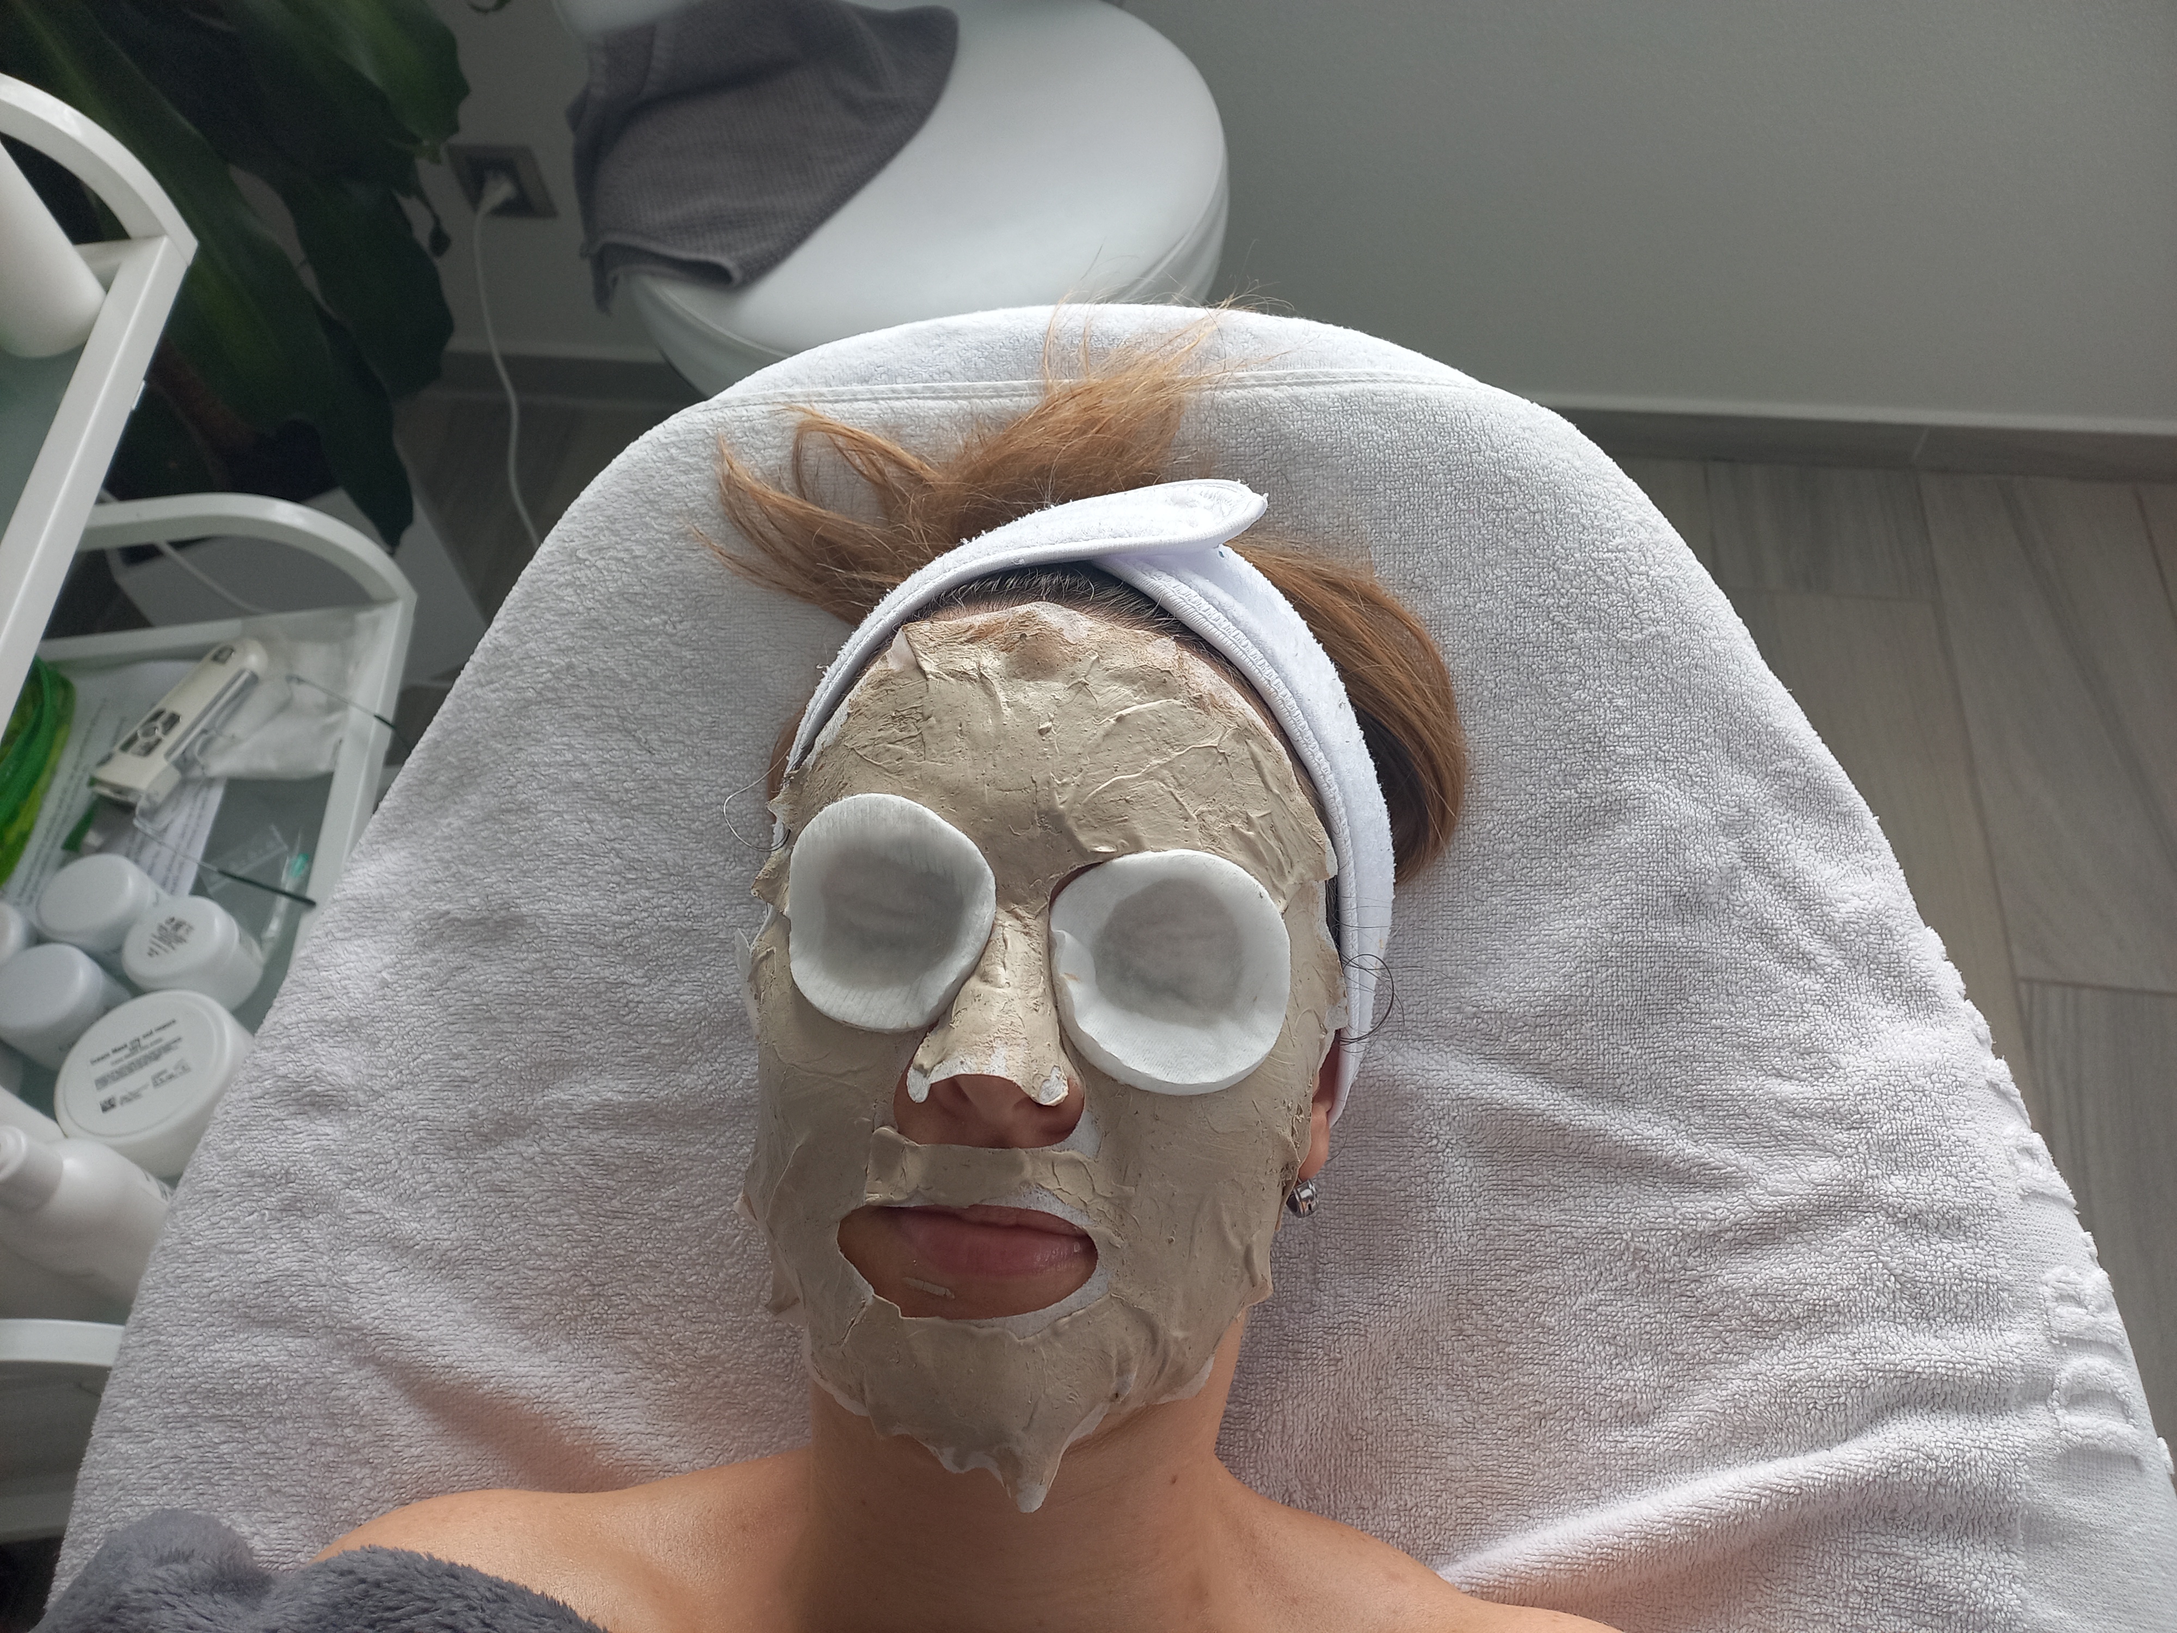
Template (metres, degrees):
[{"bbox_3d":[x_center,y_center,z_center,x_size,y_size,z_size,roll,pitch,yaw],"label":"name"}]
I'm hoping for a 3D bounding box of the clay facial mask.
[{"bbox_3d":[-0.016,0.050,0.372,0.155,0.095,0.204,5,79,4],"label":"clay facial mask"}]

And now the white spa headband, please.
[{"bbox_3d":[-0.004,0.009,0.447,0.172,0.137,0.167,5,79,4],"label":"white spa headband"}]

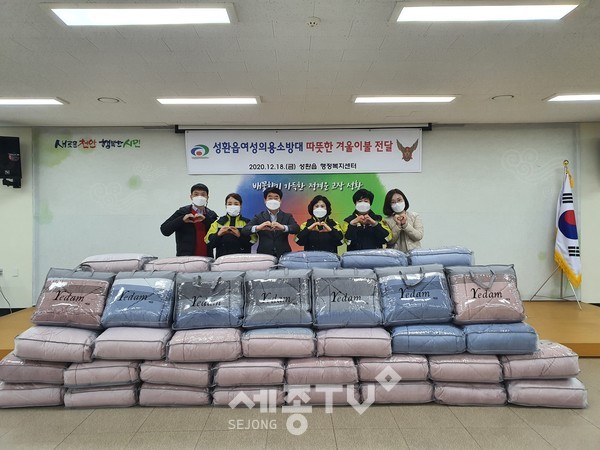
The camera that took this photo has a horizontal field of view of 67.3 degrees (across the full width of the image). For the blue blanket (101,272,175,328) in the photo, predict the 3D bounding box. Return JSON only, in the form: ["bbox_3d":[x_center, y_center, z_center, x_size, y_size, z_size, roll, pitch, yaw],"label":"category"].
[{"bbox_3d":[-1.429,0.674,4.064,0.600,0.510,0.190,0,-25,0],"label":"blue blanket"}]

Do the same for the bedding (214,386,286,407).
[{"bbox_3d":[-0.399,1.306,3.693,0.550,0.165,0.470,-1,1,-1],"label":"bedding"}]

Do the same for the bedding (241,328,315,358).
[{"bbox_3d":[-0.169,0.987,3.875,0.584,0.195,0.490,-1,1,-1],"label":"bedding"}]

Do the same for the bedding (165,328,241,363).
[{"bbox_3d":[-0.779,1.001,3.851,0.585,0.185,0.490,-1,1,-4],"label":"bedding"}]

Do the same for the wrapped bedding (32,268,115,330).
[{"bbox_3d":[-2.019,0.663,4.053,0.600,0.510,0.190,2,-25,4],"label":"wrapped bedding"}]

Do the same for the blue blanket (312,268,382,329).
[{"bbox_3d":[0.379,0.608,3.761,0.560,0.470,0.200,-1,-13,0],"label":"blue blanket"}]

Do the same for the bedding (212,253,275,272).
[{"bbox_3d":[-0.517,0.391,4.386,0.585,0.180,0.490,-1,1,-1],"label":"bedding"}]

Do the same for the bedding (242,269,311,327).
[{"bbox_3d":[-0.186,0.673,3.983,0.580,0.480,0.190,-1,-16,-1],"label":"bedding"}]

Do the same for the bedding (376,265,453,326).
[{"bbox_3d":[0.939,0.595,3.767,0.565,0.475,0.200,-1,-13,0],"label":"bedding"}]

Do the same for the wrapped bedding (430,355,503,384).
[{"bbox_3d":[1.309,1.151,3.810,0.583,0.180,0.490,-1,1,-1],"label":"wrapped bedding"}]

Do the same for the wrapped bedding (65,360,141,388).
[{"bbox_3d":[-1.539,1.140,3.710,0.575,0.195,0.450,-1,1,0],"label":"wrapped bedding"}]

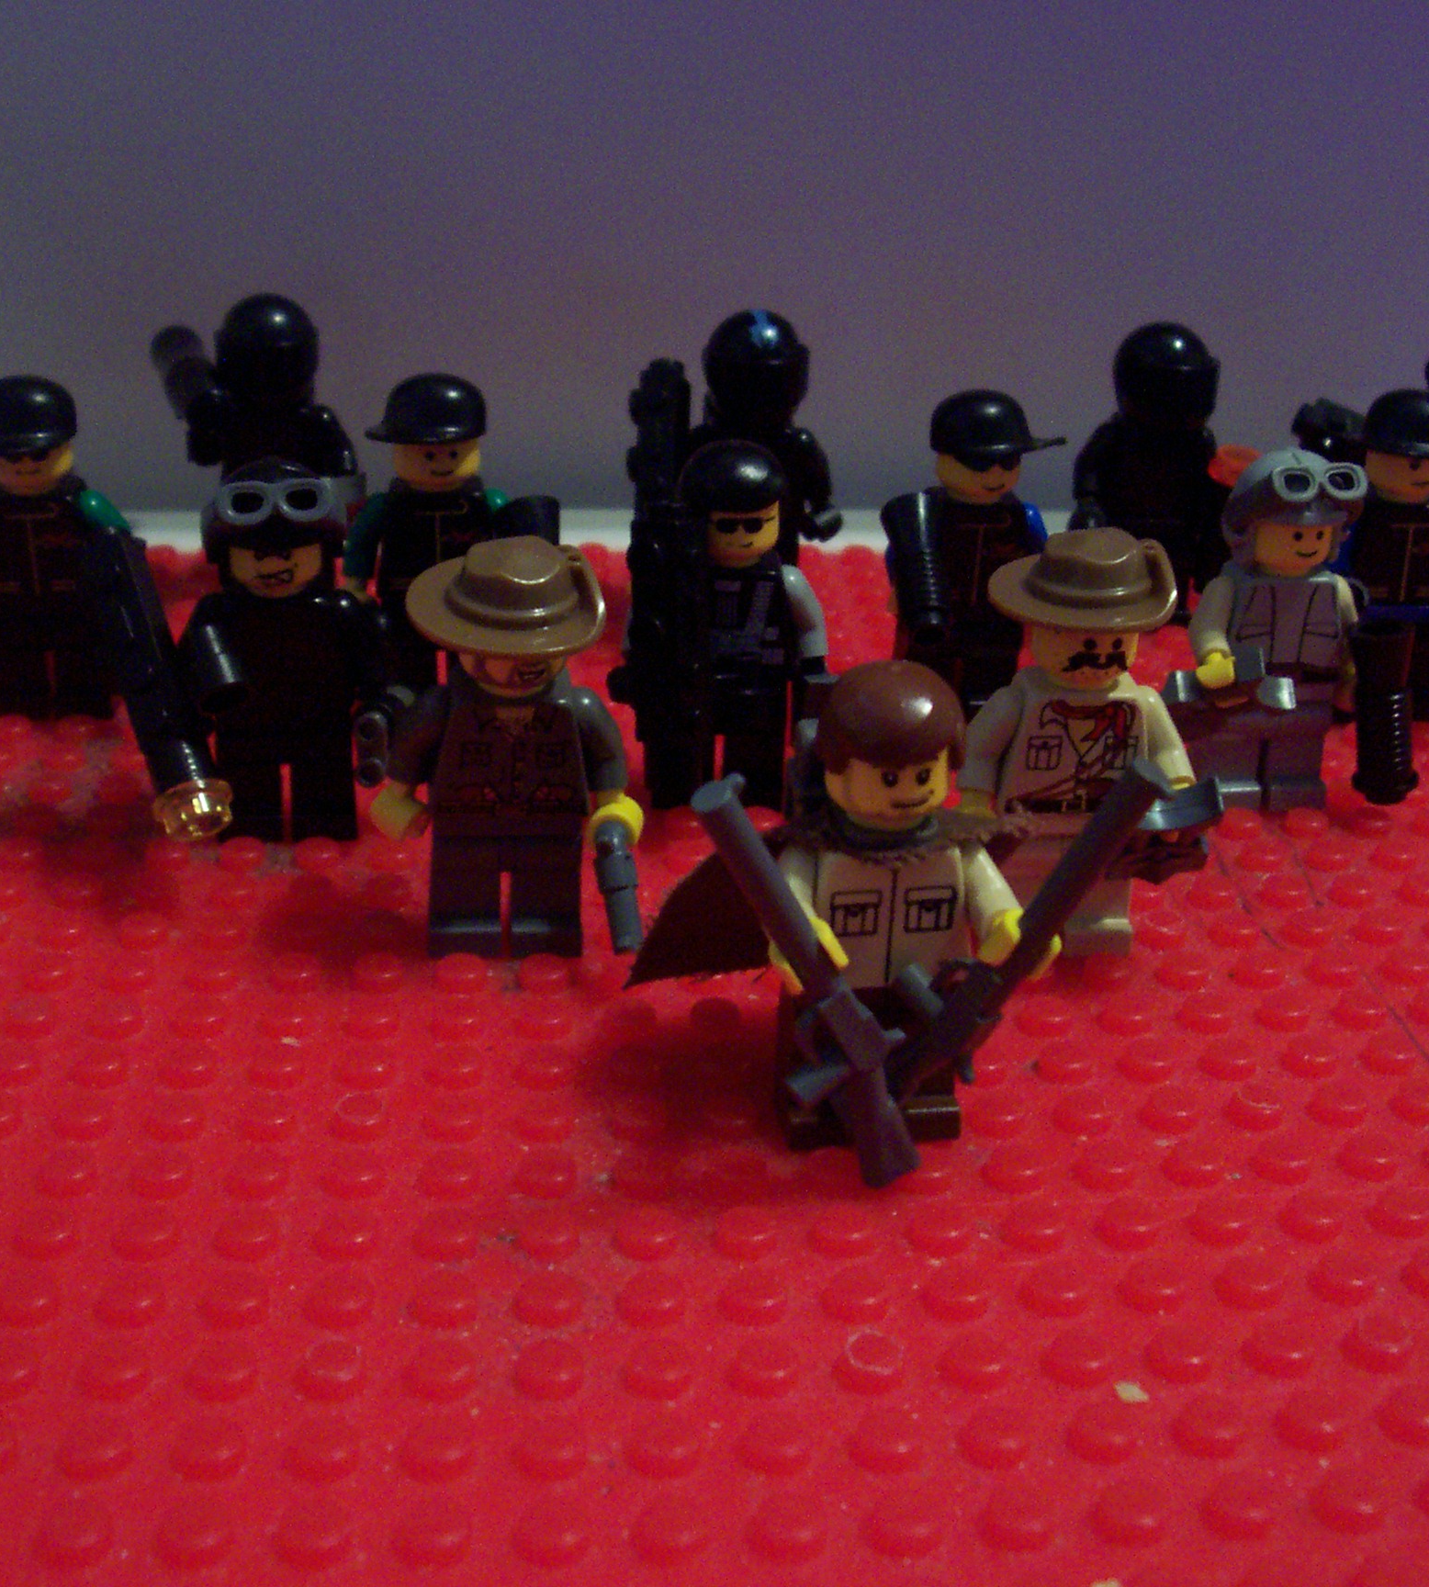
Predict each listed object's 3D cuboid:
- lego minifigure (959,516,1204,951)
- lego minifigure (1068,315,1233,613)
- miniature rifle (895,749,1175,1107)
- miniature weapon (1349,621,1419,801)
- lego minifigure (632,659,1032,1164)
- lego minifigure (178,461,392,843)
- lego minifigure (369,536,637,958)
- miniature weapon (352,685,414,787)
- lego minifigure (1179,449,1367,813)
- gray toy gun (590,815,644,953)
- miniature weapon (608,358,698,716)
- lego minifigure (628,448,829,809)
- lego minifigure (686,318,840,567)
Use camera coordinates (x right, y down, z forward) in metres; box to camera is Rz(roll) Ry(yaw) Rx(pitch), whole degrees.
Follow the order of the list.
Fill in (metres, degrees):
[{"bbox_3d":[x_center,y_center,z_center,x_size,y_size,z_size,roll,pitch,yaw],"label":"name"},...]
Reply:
[{"bbox_3d":[0.036,-0.005,0.204,0.024,0.044,0.020,0,27,-5],"label":"lego minifigure"},{"bbox_3d":[0.059,-0.043,0.285,0.022,0.043,0.015,0,27,-5],"label":"lego minifigure"},{"bbox_3d":[0.023,0.012,0.164,0.012,0.038,0.005,29,21,-18],"label":"miniature rifle"},{"bbox_3d":[0.074,-0.009,0.230,0.008,0.021,0.010,-6,8,-24],"label":"miniature weapon"},{"bbox_3d":[0.011,0.010,0.174,0.035,0.044,0.020,0,27,-5],"label":"lego minifigure"},{"bbox_3d":[-0.045,-0.014,0.218,0.023,0.042,0.018,0,27,-5],"label":"lego minifigure"},{"bbox_3d":[-0.020,-0.004,0.200,0.026,0.043,0.020,0,27,-5],"label":"lego minifigure"},{"bbox_3d":[-0.034,-0.006,0.210,0.004,0.009,0.011,5,27,4],"label":"miniature weapon"},{"bbox_3d":[0.063,-0.018,0.235,0.024,0.043,0.018,0,27,-5],"label":"lego minifigure"},{"bbox_3d":[-0.009,0.009,0.201,0.004,0.014,0.008,-8,-2,-1],"label":"gray toy gun"},{"bbox_3d":[-0.006,-0.025,0.214,0.009,0.042,0.008,0,27,-5],"label":"miniature weapon"},{"bbox_3d":[0.001,-0.018,0.229,0.024,0.042,0.015,0,27,-5],"label":"lego minifigure"},{"bbox_3d":[0.005,-0.044,0.280,0.022,0.043,0.015,0,27,-5],"label":"lego minifigure"}]

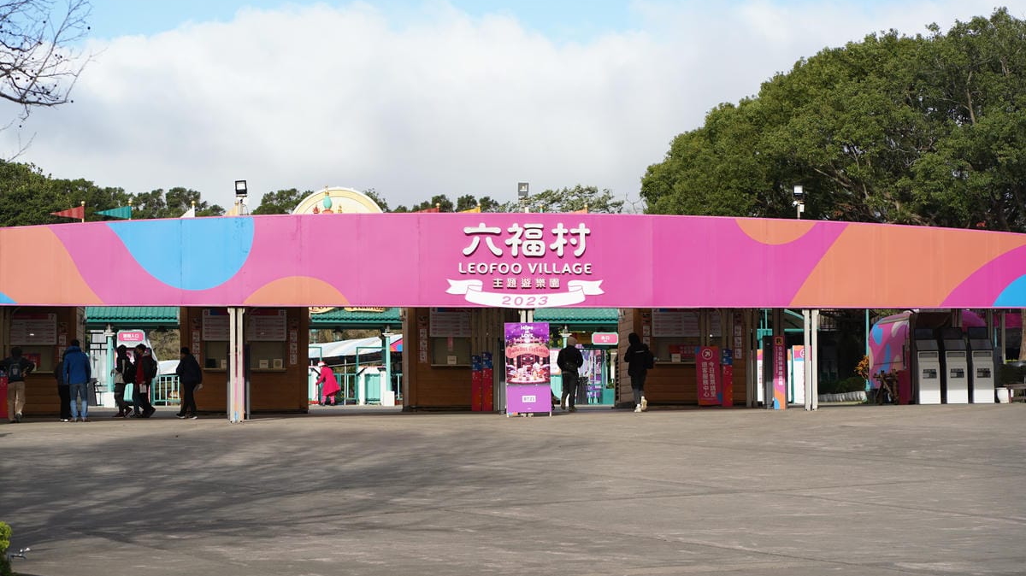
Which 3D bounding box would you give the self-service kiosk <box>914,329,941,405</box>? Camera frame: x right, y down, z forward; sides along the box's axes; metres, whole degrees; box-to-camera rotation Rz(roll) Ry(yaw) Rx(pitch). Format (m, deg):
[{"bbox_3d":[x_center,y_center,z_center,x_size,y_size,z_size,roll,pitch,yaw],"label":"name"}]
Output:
[{"bbox_3d":[9.521,1.792,55.500,0.500,1.760,0.500,0,-1,-5],"label":"self-service kiosk"}]

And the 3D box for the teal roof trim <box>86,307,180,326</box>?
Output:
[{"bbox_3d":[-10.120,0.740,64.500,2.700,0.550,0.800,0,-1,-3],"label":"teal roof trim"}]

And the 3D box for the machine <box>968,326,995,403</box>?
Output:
[{"bbox_3d":[10.794,1.773,55.700,0.500,1.760,0.500,0,-1,-5],"label":"machine"}]

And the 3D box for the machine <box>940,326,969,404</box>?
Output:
[{"bbox_3d":[10.162,1.776,55.600,0.500,1.760,0.500,0,-1,-5],"label":"machine"}]

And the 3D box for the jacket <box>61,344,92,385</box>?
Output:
[{"bbox_3d":[-9.472,1.670,52.700,0.630,0.850,0.360,0,-1,-6],"label":"jacket"}]

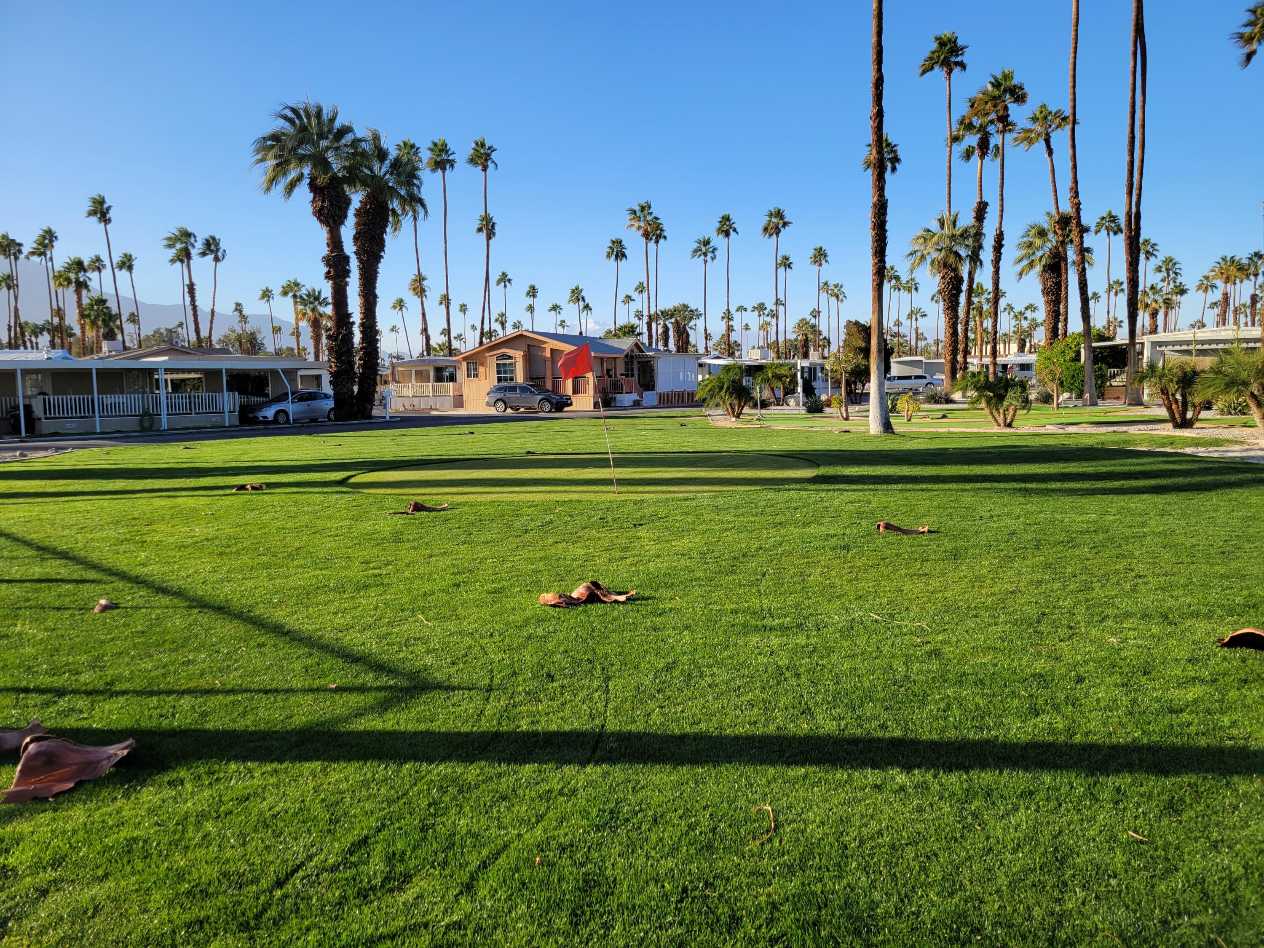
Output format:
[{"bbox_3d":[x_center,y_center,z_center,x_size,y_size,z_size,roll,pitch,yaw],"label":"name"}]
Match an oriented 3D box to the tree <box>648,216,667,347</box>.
[{"bbox_3d":[2.530,-16.785,95.833,2.300,18.175,2.300,-1,5,0],"label":"tree"}]

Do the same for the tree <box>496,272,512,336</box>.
[{"bbox_3d":[-18.622,-20.480,138.676,2.600,18.041,2.600,-1,5,0],"label":"tree"}]

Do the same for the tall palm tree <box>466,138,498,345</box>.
[{"bbox_3d":[-13.099,-17.745,83.122,3.000,22.699,3.000,-2,6,-9],"label":"tall palm tree"}]

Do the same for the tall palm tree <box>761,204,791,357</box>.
[{"bbox_3d":[15.523,-18.460,102.065,3.200,19.970,3.200,0,5,9],"label":"tall palm tree"}]

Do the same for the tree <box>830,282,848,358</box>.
[{"bbox_3d":[37.213,-24.851,171.042,3.200,18.869,3.200,0,6,12],"label":"tree"}]

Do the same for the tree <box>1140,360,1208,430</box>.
[{"bbox_3d":[15.757,-2.350,27.503,1.900,2.018,1.900,2,6,30],"label":"tree"}]

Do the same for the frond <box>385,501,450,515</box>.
[{"bbox_3d":[-2.668,0.410,11.837,0.760,0.130,0.280,-1,6,0],"label":"frond"}]

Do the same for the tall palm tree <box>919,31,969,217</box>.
[{"bbox_3d":[20.193,-16.520,61.702,3.200,23.586,3.200,-1,5,0],"label":"tall palm tree"}]

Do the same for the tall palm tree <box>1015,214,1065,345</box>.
[{"bbox_3d":[33.516,-13.400,75.332,5.700,14.336,5.700,1,6,24],"label":"tall palm tree"}]

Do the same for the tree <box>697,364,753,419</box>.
[{"bbox_3d":[3.663,-3.219,37.285,2.160,2.110,2.100,-1,5,6],"label":"tree"}]

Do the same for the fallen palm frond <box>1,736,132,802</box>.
[{"bbox_3d":[-2.355,1.192,3.949,0.480,0.150,0.330,-4,6,-30],"label":"fallen palm frond"}]

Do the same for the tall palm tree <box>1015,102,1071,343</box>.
[{"bbox_3d":[26.975,-14.628,62.316,3.770,18.990,3.800,1,6,23],"label":"tall palm tree"}]

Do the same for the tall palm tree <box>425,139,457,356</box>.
[{"bbox_3d":[-18.257,-19.271,90.832,3.000,24.889,3.000,-2,6,-11],"label":"tall palm tree"}]

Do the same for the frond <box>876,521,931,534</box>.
[{"bbox_3d":[2.800,0.541,9.786,0.520,0.100,0.220,-1,6,0],"label":"frond"}]

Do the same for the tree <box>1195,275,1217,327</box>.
[{"bbox_3d":[85.006,-21.604,140.784,3.200,15.855,3.200,2,7,31],"label":"tree"}]

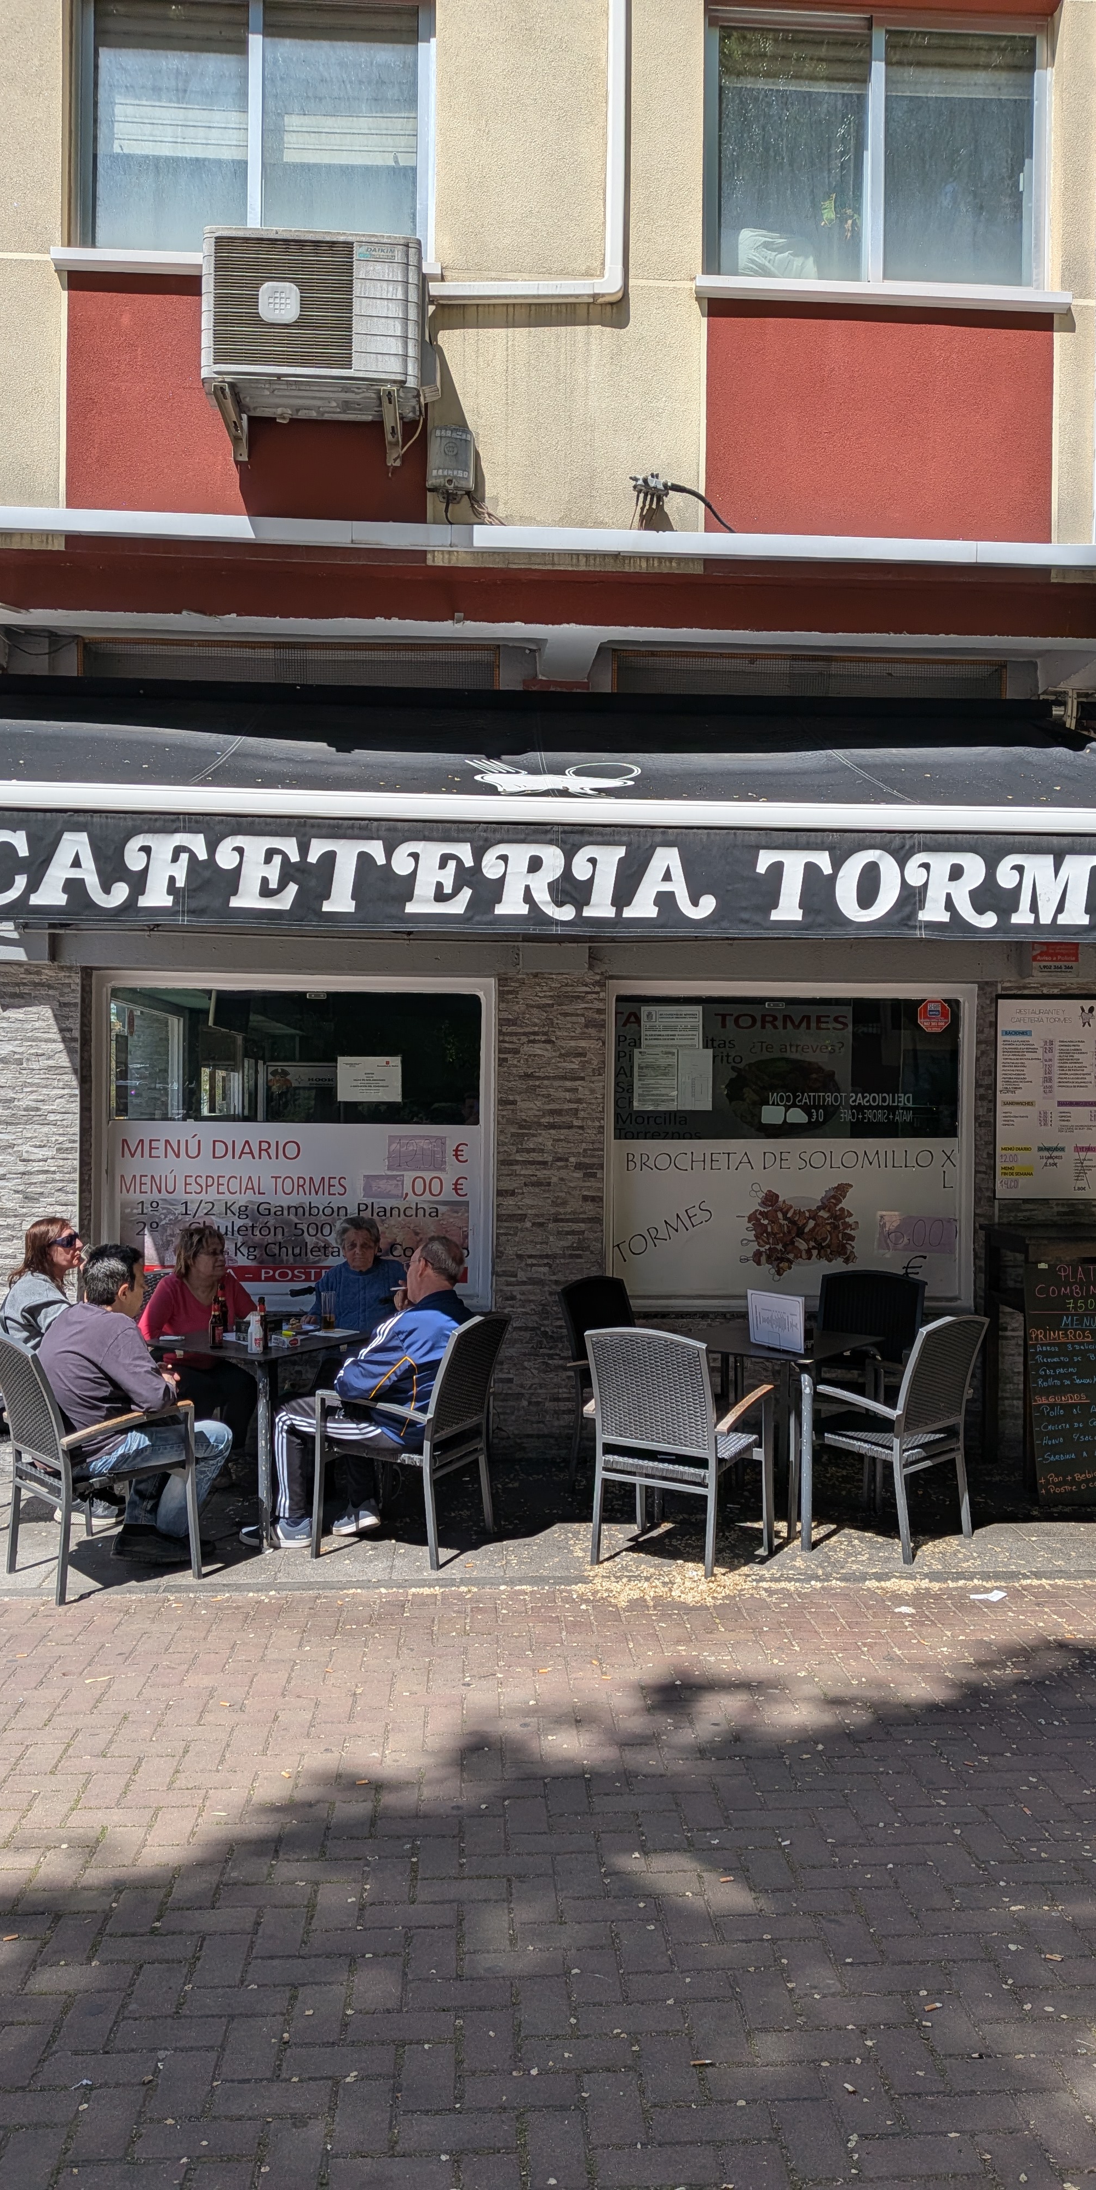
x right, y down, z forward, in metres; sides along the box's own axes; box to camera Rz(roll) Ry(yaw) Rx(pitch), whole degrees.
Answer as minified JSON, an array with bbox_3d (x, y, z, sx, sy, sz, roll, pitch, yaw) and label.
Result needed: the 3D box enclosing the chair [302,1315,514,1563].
[{"bbox_3d":[-0.505,1.304,5.992,0.600,0.935,0.570,1,1,20],"label":"chair"}]

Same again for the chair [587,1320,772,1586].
[{"bbox_3d":[0.474,1.271,5.598,0.575,0.880,0.585,1,1,30],"label":"chair"}]

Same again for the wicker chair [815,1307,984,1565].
[{"bbox_3d":[1.347,1.277,5.889,0.575,0.880,0.585,0,1,-44],"label":"wicker chair"}]

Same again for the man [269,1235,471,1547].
[{"bbox_3d":[-0.710,1.151,6.064,0.830,1.235,0.540,1,1,18],"label":"man"}]

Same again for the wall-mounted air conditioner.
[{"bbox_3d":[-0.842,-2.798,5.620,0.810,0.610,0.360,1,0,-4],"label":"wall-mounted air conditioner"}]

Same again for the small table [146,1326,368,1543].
[{"bbox_3d":[-1.220,1.387,6.336,0.700,0.745,0.700,1,1,31],"label":"small table"}]

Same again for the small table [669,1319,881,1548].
[{"bbox_3d":[0.895,1.351,6.145,0.660,0.720,0.660,1,1,33],"label":"small table"}]

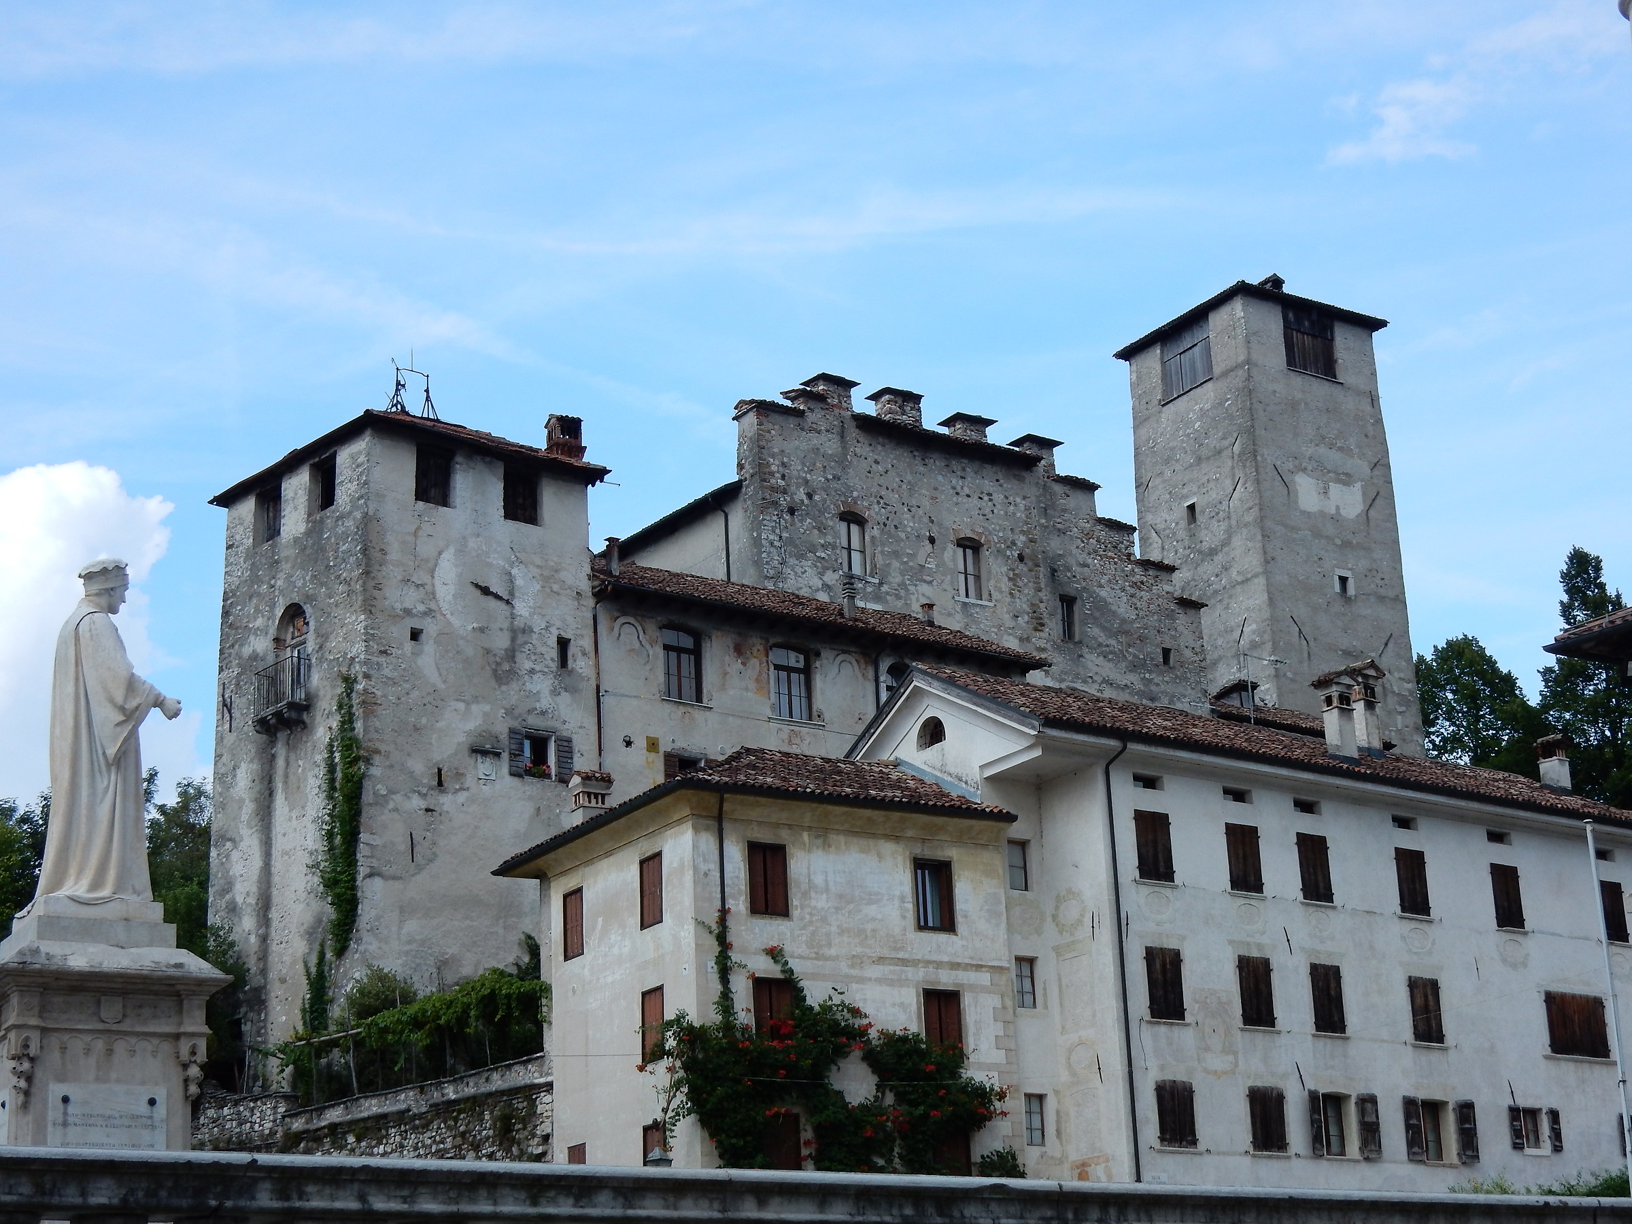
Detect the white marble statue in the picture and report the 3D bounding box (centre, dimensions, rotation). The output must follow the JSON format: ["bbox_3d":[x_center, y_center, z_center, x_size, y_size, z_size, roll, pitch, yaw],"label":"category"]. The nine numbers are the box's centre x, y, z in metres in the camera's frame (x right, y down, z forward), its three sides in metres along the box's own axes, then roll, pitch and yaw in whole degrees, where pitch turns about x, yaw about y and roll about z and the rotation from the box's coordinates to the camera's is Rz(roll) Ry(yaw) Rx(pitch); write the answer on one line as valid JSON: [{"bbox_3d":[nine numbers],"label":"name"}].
[{"bbox_3d":[-5.002,0.821,20.070,0.913,2.500,0.750,7,-20,-28],"label":"white marble statue"}]

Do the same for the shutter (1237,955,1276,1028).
[{"bbox_3d":[9.416,8.117,60.396,0.967,1.507,0.060,11,-21,-36],"label":"shutter"}]

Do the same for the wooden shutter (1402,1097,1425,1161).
[{"bbox_3d":[14.183,12.217,66.878,0.540,1.460,0.080,11,-22,-35],"label":"wooden shutter"}]

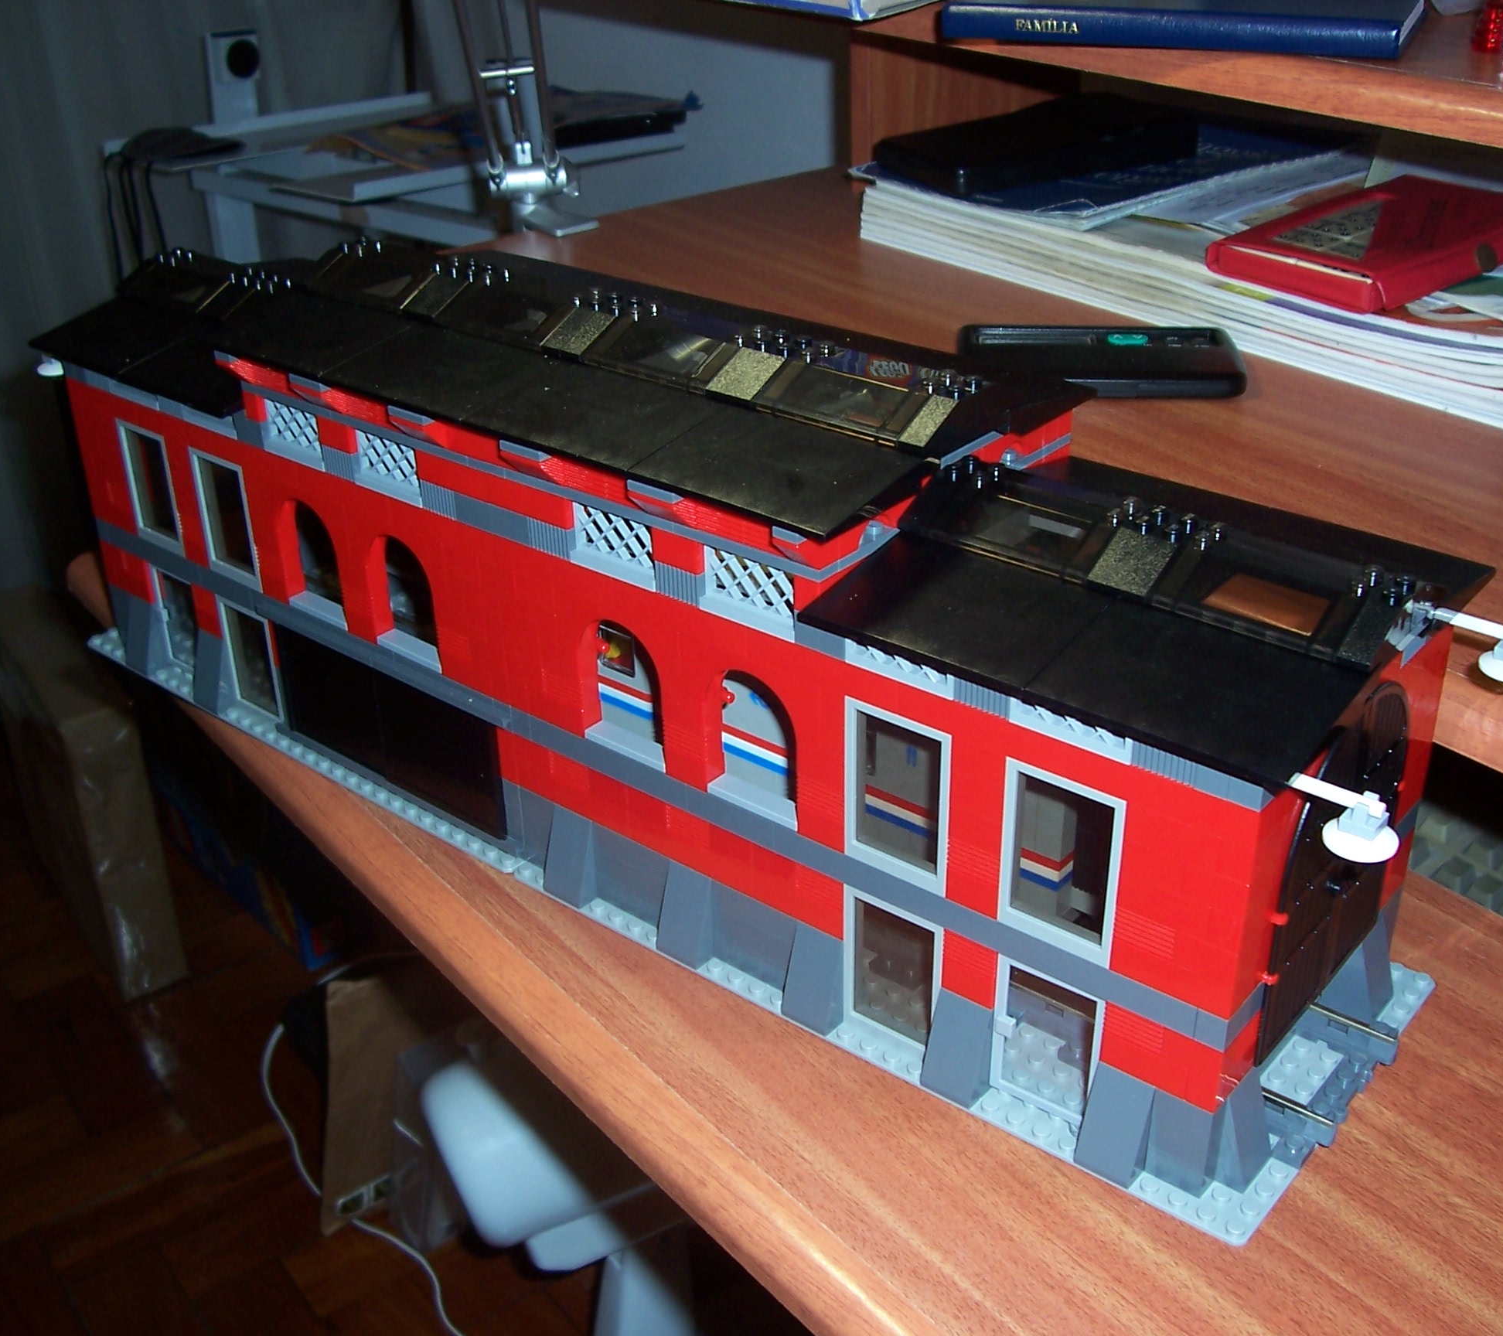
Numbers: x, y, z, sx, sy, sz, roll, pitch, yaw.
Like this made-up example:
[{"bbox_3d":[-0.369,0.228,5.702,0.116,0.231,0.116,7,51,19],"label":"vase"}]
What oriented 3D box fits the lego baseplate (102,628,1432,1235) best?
[{"bbox_3d":[-0.037,0.041,0.605,0.512,0.004,0.128,21,36,35],"label":"lego baseplate"}]

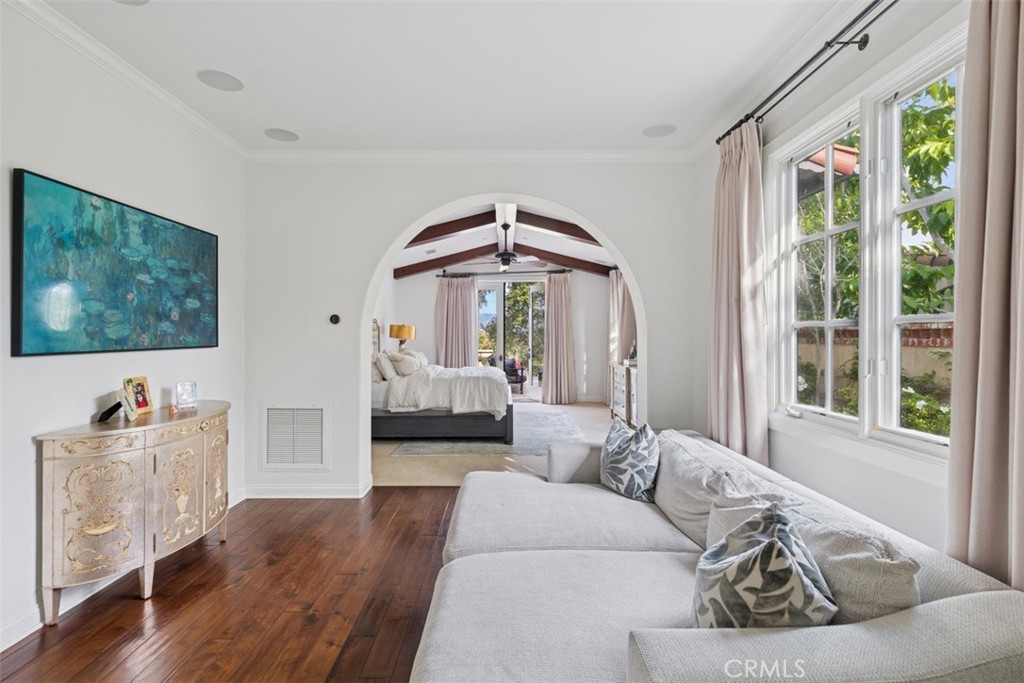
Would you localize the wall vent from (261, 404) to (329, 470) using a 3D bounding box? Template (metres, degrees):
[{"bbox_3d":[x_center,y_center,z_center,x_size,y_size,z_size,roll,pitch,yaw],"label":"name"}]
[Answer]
[{"bbox_3d":[-1.779,0.789,3.733,0.578,0.570,0.025,0,1,-1],"label":"wall vent"}]

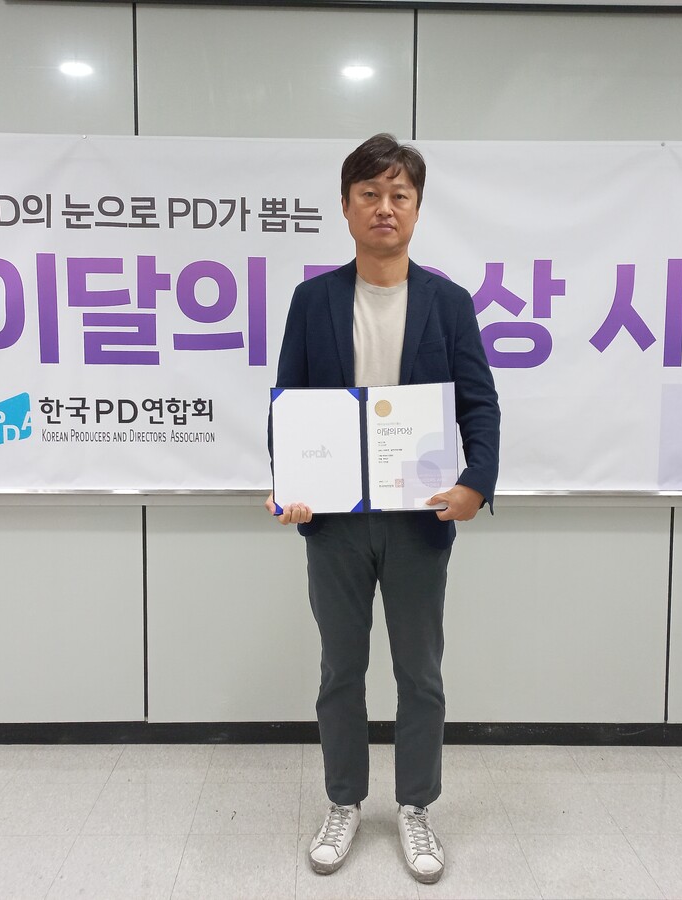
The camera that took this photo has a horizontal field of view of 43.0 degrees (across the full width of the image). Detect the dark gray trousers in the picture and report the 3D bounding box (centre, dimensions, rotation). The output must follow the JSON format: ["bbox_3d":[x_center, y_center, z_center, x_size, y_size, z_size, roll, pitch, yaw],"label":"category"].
[{"bbox_3d":[0.095,0.525,2.319,0.390,0.910,0.260,1,5,3],"label":"dark gray trousers"}]

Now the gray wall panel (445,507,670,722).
[{"bbox_3d":[0.671,0.562,2.949,0.881,0.744,0.030,0,5,-1],"label":"gray wall panel"}]

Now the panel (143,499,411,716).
[{"bbox_3d":[-0.221,0.557,2.935,0.881,0.744,0.030,0,5,-1],"label":"panel"}]

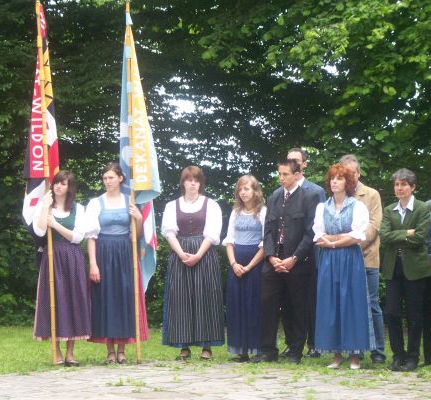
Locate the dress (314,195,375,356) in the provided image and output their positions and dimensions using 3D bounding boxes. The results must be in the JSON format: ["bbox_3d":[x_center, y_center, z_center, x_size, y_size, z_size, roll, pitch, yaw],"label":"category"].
[{"bbox_3d":[1.090,0.643,15.350,0.500,1.346,0.440,0,0,20],"label":"dress"}]

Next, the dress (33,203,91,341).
[{"bbox_3d":[-1.325,0.619,15.600,0.500,1.195,0.400,0,0,5],"label":"dress"}]

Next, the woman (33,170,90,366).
[{"bbox_3d":[-1.325,0.593,15.600,0.500,1.697,0.420,0,0,5],"label":"woman"}]

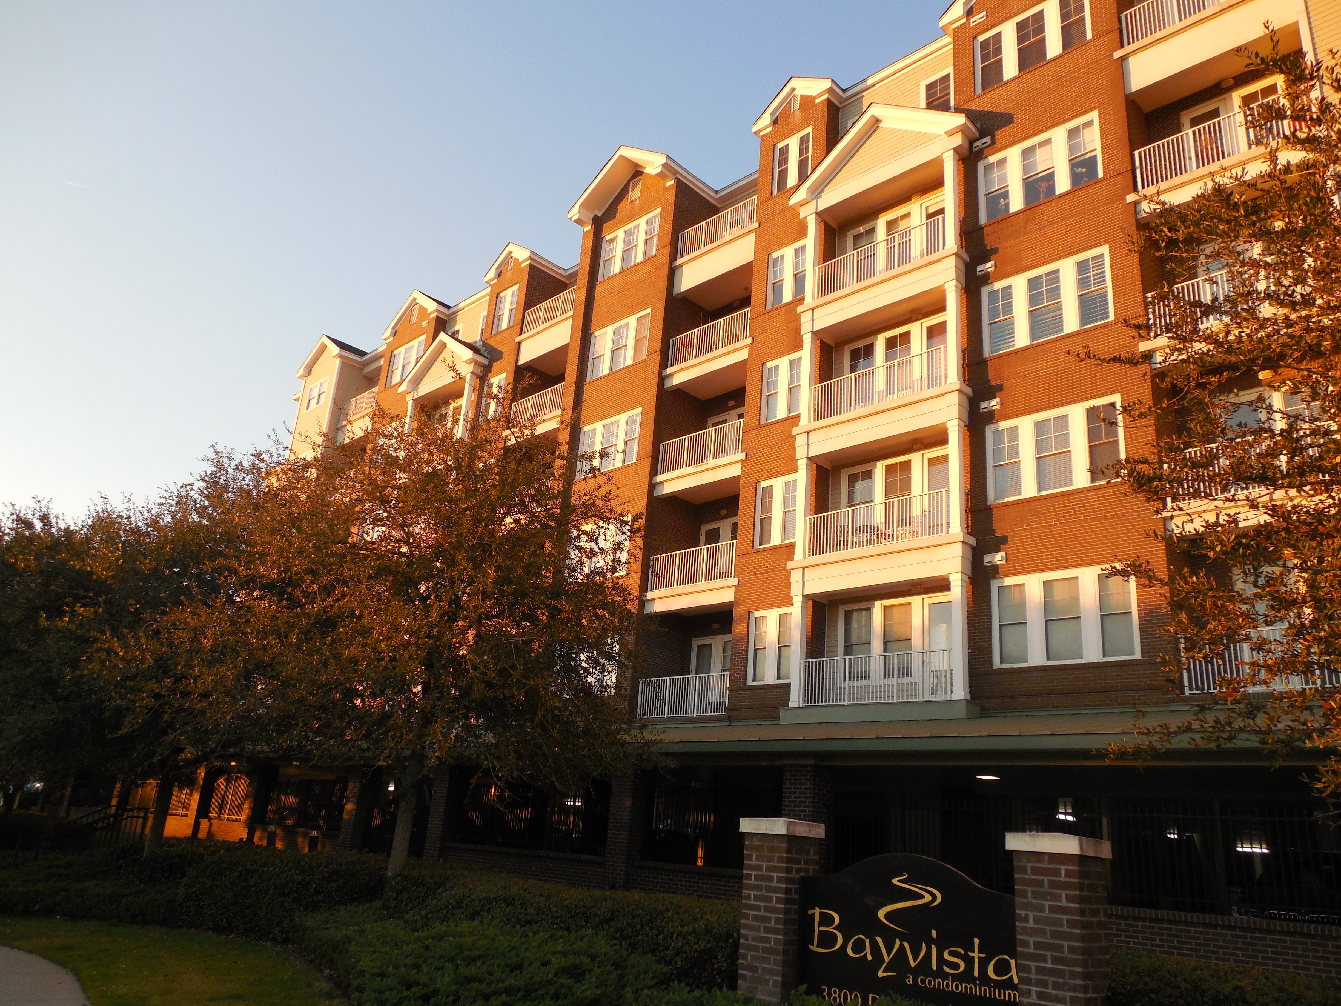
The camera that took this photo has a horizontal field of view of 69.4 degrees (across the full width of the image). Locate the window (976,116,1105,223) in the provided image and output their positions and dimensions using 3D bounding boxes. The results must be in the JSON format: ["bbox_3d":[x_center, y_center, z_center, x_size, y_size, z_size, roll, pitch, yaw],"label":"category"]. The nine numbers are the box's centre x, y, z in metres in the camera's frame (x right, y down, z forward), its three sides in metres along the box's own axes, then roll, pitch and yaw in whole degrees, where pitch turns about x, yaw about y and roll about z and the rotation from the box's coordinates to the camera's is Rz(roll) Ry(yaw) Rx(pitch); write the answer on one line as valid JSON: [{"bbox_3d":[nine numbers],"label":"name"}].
[{"bbox_3d":[8.335,-7.551,21.975,2.786,1.787,0.120,-13,-26,41],"label":"window"}]

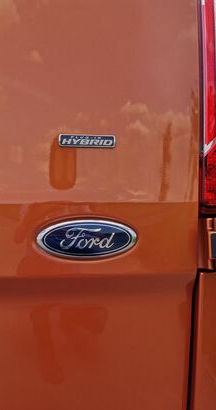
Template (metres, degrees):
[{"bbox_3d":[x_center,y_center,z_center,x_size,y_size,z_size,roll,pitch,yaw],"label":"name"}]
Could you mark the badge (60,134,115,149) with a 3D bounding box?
[{"bbox_3d":[-0.031,-0.098,0.629,0.086,0.019,0.006,0,-1,-7],"label":"badge"}]

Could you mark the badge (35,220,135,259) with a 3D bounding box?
[{"bbox_3d":[-0.031,0.052,0.624,0.152,0.060,0.012,0,1,-7],"label":"badge"}]

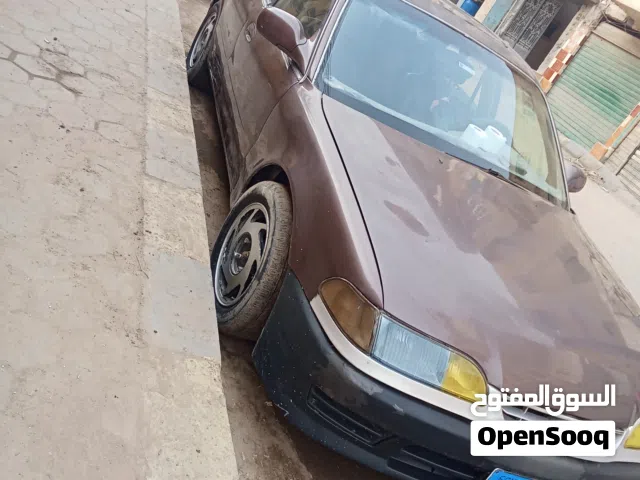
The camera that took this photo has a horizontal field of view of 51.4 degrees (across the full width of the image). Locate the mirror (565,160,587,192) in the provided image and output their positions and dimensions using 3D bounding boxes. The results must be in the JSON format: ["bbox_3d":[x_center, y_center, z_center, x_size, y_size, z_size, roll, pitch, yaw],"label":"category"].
[{"bbox_3d":[1.248,-0.313,3.360,0.230,0.155,0.140,21,26,-26],"label":"mirror"}]

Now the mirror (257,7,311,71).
[{"bbox_3d":[-0.146,-0.807,2.645,0.230,0.155,0.140,21,26,-26],"label":"mirror"}]

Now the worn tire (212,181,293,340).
[{"bbox_3d":[-0.217,0.076,2.451,0.190,0.585,0.585,20,27,-29],"label":"worn tire"}]

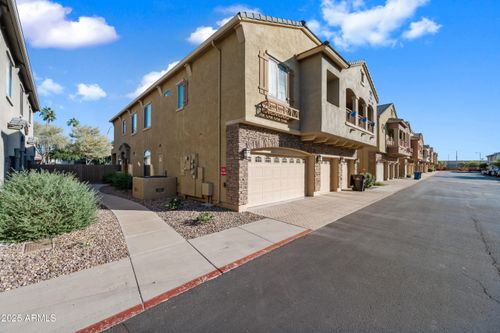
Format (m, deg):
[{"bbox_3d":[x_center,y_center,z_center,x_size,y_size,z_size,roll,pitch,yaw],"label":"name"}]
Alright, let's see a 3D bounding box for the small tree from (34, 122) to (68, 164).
[{"bbox_3d":[-26.600,-2.150,26.000,4.300,7.500,4.300,0,0,-45],"label":"small tree"}]

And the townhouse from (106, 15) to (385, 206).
[{"bbox_3d":[-2.400,-2.440,18.050,13.900,8.050,21.700,0,0,-45],"label":"townhouse"}]

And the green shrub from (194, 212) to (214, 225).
[{"bbox_3d":[-1.260,1.430,5.400,0.500,0.310,0.470,0,0,0],"label":"green shrub"}]

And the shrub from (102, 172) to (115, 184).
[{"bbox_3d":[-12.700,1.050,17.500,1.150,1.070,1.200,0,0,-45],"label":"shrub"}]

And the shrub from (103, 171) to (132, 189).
[{"bbox_3d":[-10.000,0.930,14.800,1.800,1.300,2.100,0,0,-45],"label":"shrub"}]

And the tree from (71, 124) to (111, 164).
[{"bbox_3d":[-21.300,-2.000,26.000,4.500,7.200,4.500,0,0,-45],"label":"tree"}]

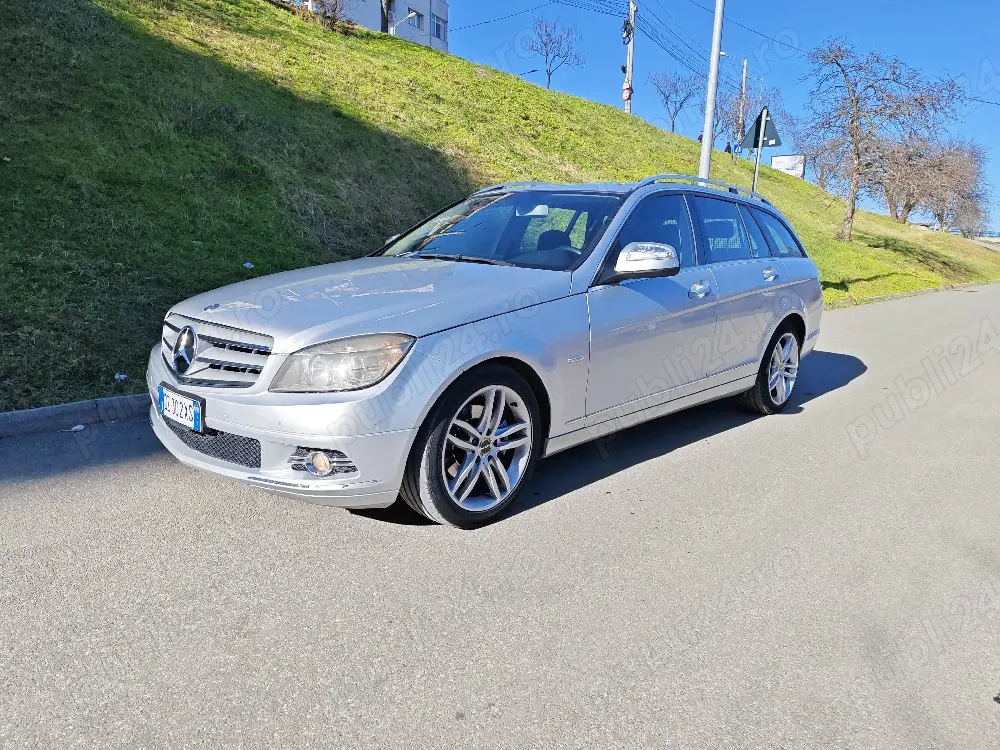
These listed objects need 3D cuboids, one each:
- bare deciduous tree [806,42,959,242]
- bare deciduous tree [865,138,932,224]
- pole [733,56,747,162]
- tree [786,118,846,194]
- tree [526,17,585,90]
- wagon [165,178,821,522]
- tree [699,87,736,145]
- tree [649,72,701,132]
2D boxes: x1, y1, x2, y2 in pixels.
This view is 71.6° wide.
[{"bbox_3d":[15.530,-9.140,27.319,6.147,7.701,5.840,7,12,28],"label":"bare deciduous tree"},{"bbox_3d":[24.255,-11.692,41.559,3.956,4.986,3.956,7,12,29],"label":"bare deciduous tree"},{"bbox_3d":[19.773,-21.437,56.317,0.320,8.327,0.320,5,11,18],"label":"pole"},{"bbox_3d":[24.254,-16.674,52.511,4.544,5.534,4.544,6,11,23],"label":"tree"},{"bbox_3d":[3.079,-17.302,37.693,3.153,4.071,3.153,2,10,4],"label":"tree"},{"bbox_3d":[0.390,-0.420,4.181,1.830,1.460,4.596,11,14,43],"label":"wagon"},{"bbox_3d":[17.613,-20.514,55.630,3.800,4.983,4.180,4,11,16],"label":"tree"},{"bbox_3d":[12.371,-18.908,48.682,3.651,4.396,3.651,4,10,13],"label":"tree"}]

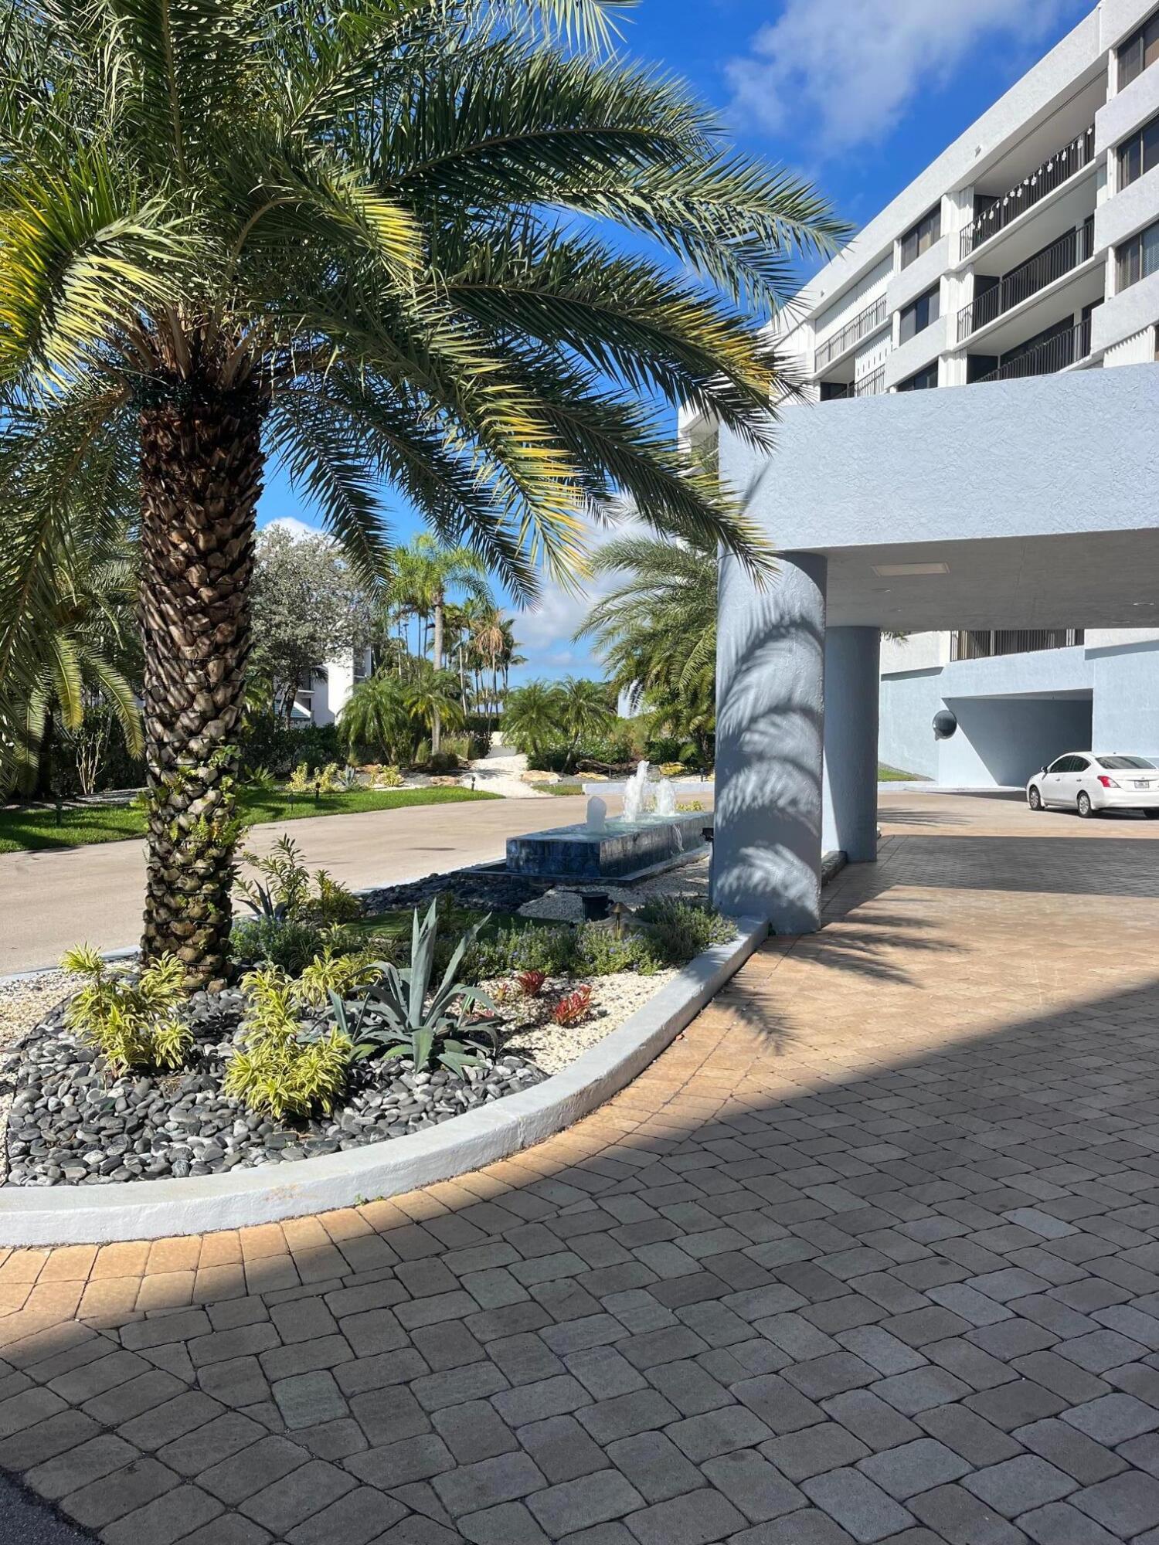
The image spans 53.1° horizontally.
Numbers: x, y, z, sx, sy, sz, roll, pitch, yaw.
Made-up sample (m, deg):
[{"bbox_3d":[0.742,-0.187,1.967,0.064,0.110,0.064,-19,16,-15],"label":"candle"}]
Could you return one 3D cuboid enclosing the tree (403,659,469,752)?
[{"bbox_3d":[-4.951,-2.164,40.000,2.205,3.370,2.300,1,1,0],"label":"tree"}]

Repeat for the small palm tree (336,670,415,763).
[{"bbox_3d":[-6.795,-1.785,39.000,2.596,3.124,2.600,1,1,0],"label":"small palm tree"}]

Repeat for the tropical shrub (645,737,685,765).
[{"bbox_3d":[3.028,-0.746,41.000,1.407,1.024,1.300,1,1,0],"label":"tropical shrub"}]

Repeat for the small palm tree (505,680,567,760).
[{"bbox_3d":[-1.599,-1.663,41.000,2.132,3.198,2.100,1,1,0],"label":"small palm tree"}]

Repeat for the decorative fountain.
[{"bbox_3d":[0.810,0.526,18.345,1.300,1.420,7.700,1,1,17],"label":"decorative fountain"}]

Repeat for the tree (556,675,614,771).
[{"bbox_3d":[0.192,-1.748,41.000,2.047,3.369,2.100,1,1,0],"label":"tree"}]

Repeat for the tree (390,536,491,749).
[{"bbox_3d":[-5.084,-4.597,42.500,3.669,8.090,3.600,1,1,0],"label":"tree"}]

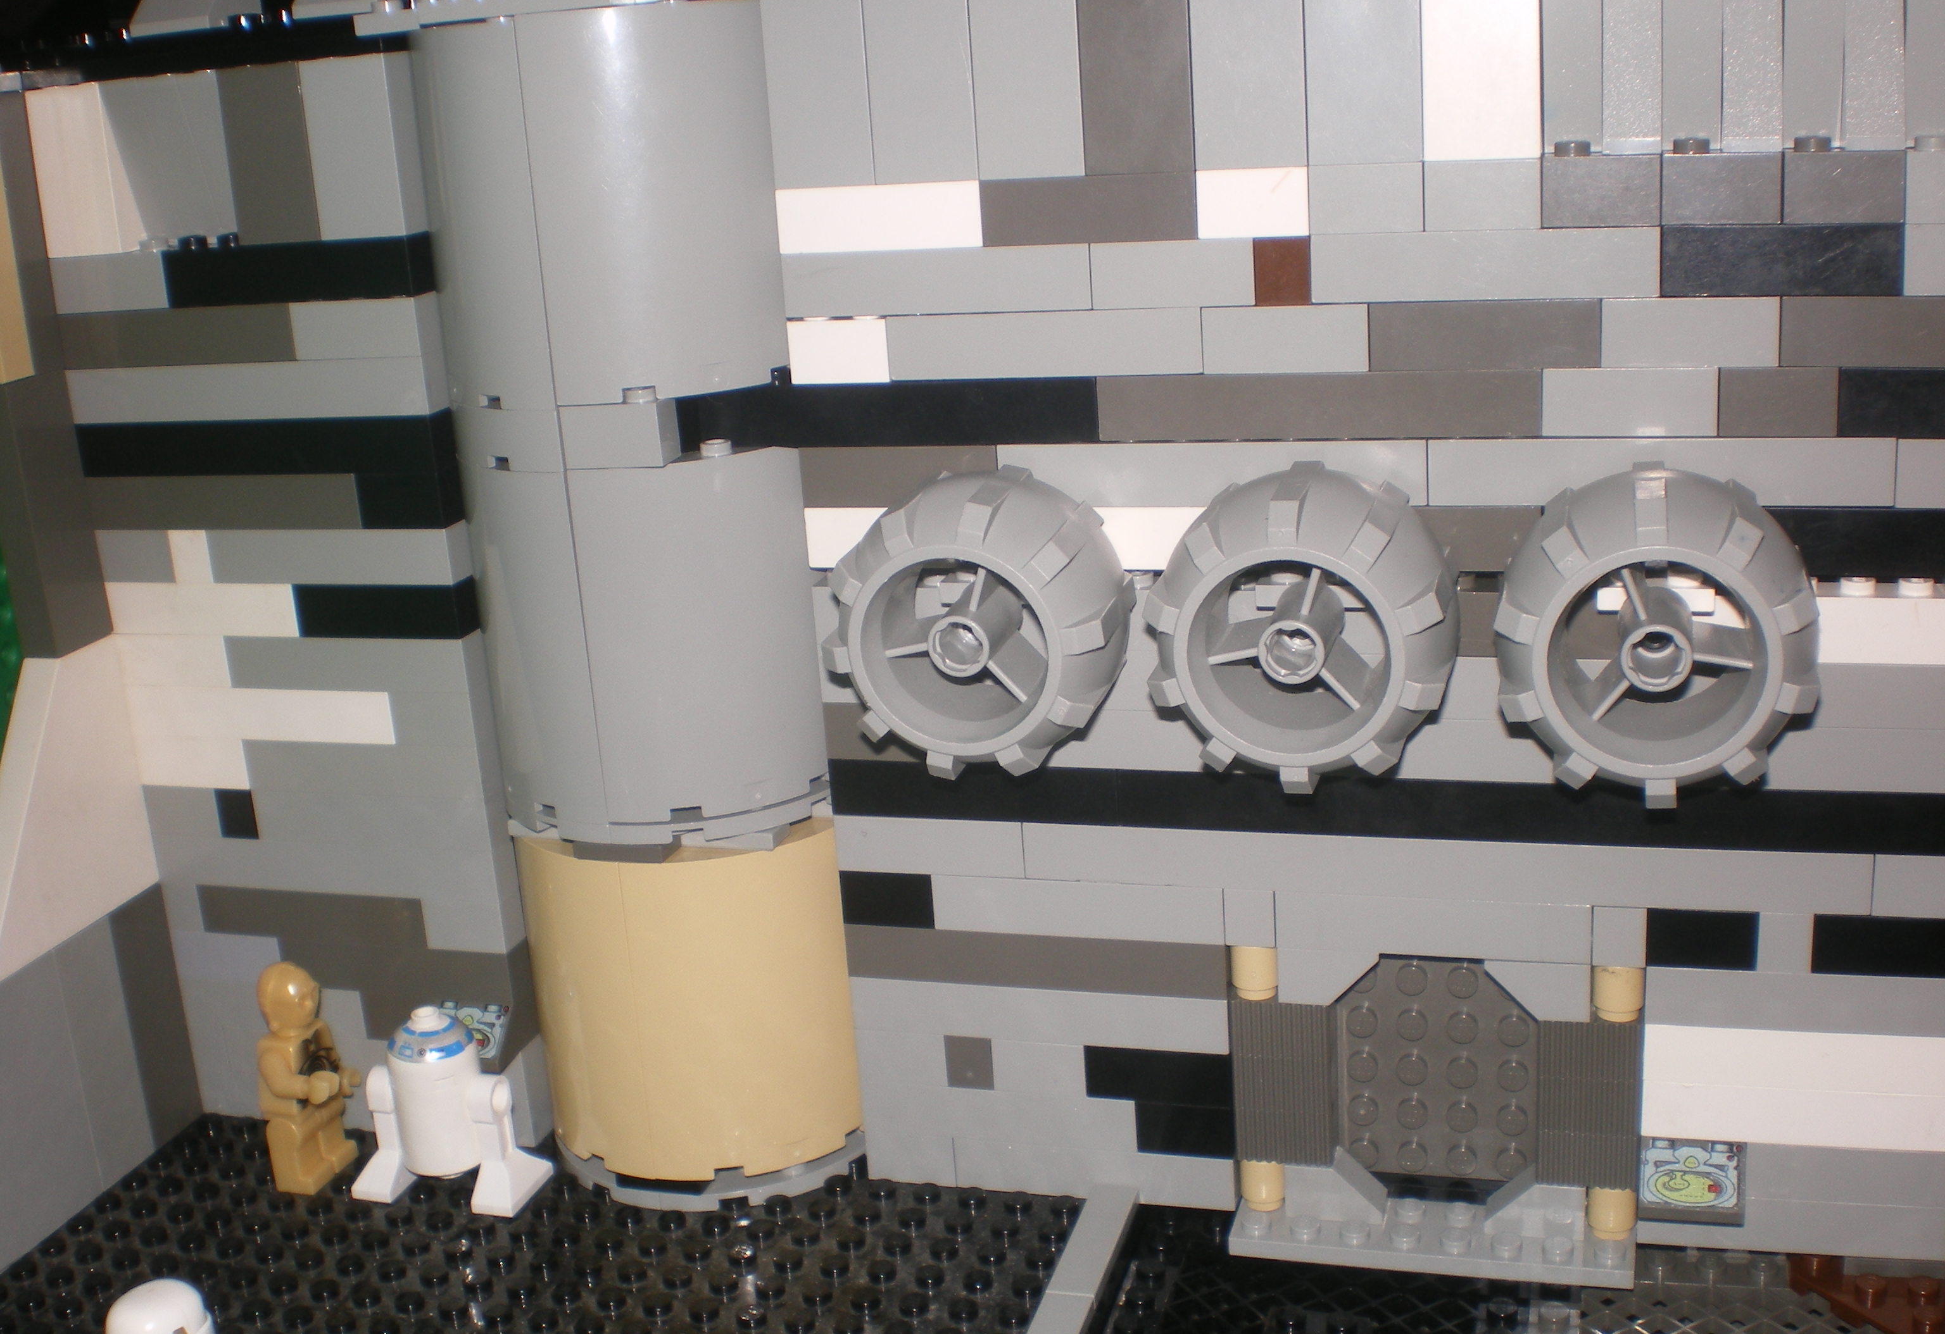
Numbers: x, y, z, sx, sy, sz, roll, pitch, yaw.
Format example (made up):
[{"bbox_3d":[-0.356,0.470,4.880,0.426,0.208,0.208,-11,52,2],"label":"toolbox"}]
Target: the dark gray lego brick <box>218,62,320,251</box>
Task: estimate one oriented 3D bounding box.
[{"bbox_3d":[-0.111,-0.085,0.352,0.016,0.029,0.016,1,18,17],"label":"dark gray lego brick"}]

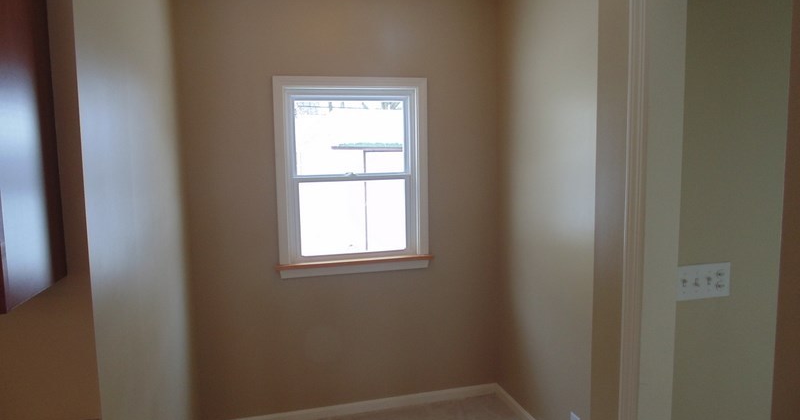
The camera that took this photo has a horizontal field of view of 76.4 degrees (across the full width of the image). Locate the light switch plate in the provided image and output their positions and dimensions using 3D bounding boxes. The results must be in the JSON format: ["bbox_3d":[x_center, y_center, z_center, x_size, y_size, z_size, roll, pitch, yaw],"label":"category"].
[{"bbox_3d":[0.978,0.231,1.631,0.208,0.114,0.010,-3,6,-15],"label":"light switch plate"}]

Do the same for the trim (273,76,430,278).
[{"bbox_3d":[-0.263,-0.195,3.019,0.930,1.150,0.070,-3,6,-15],"label":"trim"}]

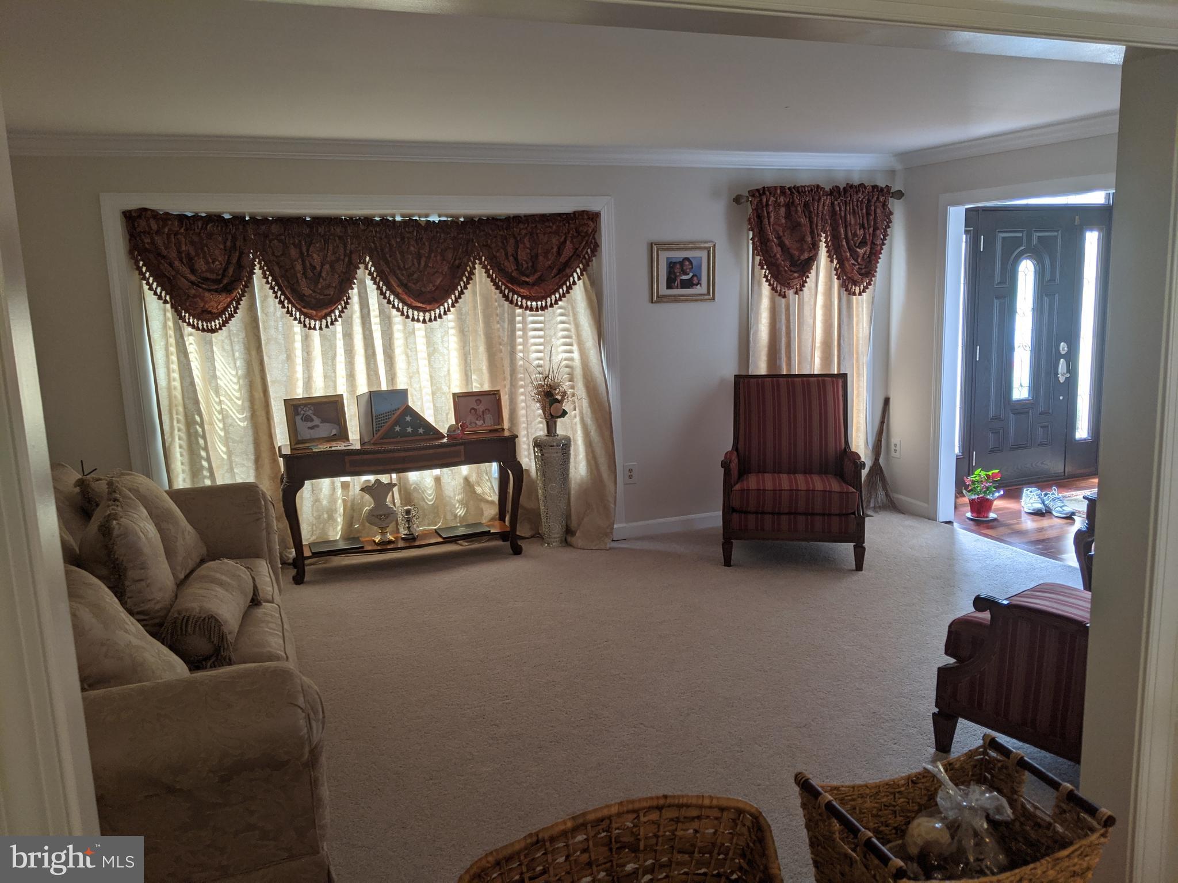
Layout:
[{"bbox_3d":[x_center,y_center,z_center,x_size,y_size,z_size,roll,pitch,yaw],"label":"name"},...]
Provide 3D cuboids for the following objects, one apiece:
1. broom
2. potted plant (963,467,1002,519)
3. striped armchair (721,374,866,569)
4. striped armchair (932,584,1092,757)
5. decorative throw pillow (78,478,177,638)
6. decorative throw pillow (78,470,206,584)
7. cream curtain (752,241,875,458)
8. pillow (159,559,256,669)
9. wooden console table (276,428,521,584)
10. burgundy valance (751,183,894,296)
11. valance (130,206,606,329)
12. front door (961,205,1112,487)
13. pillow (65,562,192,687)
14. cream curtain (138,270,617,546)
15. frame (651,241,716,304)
[{"bbox_3d":[2.042,0.111,6.435,0.250,0.740,0.120,3,0,14],"label":"broom"},{"bbox_3d":[2.614,0.354,6.090,0.240,0.310,0.240,-1,10,8],"label":"potted plant"},{"bbox_3d":[1.210,0.148,5.458,0.780,1.010,0.820,0,10,11],"label":"striped armchair"},{"bbox_3d":[1.706,0.584,2.992,0.770,1.000,0.820,-9,12,-35],"label":"striped armchair"},{"bbox_3d":[-1.660,0.422,3.340,0.210,0.460,0.460,-15,12,-9],"label":"decorative throw pillow"},{"bbox_3d":[-1.842,0.353,3.779,0.200,0.460,0.460,-23,6,11],"label":"decorative throw pillow"},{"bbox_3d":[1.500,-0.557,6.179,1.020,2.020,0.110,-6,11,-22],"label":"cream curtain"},{"bbox_3d":[-1.282,0.584,3.152,0.220,0.220,0.540,-4,10,-11],"label":"pillow"},{"bbox_3d":[-1.101,0.368,5.504,1.370,0.750,0.390,-5,10,-17],"label":"wooden console table"},{"bbox_3d":[1.524,-1.301,5.994,1.130,0.710,0.120,-6,11,-22],"label":"burgundy valance"},{"bbox_3d":[-1.108,-0.957,5.067,2.535,0.620,0.130,-6,11,-22],"label":"valance"},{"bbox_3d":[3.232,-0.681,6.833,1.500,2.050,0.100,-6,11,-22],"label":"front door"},{"bbox_3d":[-1.403,0.555,2.613,0.220,0.500,0.500,-38,21,-18],"label":"pillow"},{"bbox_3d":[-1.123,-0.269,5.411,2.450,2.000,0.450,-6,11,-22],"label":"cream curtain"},{"bbox_3d":[0.596,-1.050,5.720,0.457,0.372,0.030,-6,11,-22],"label":"frame"}]

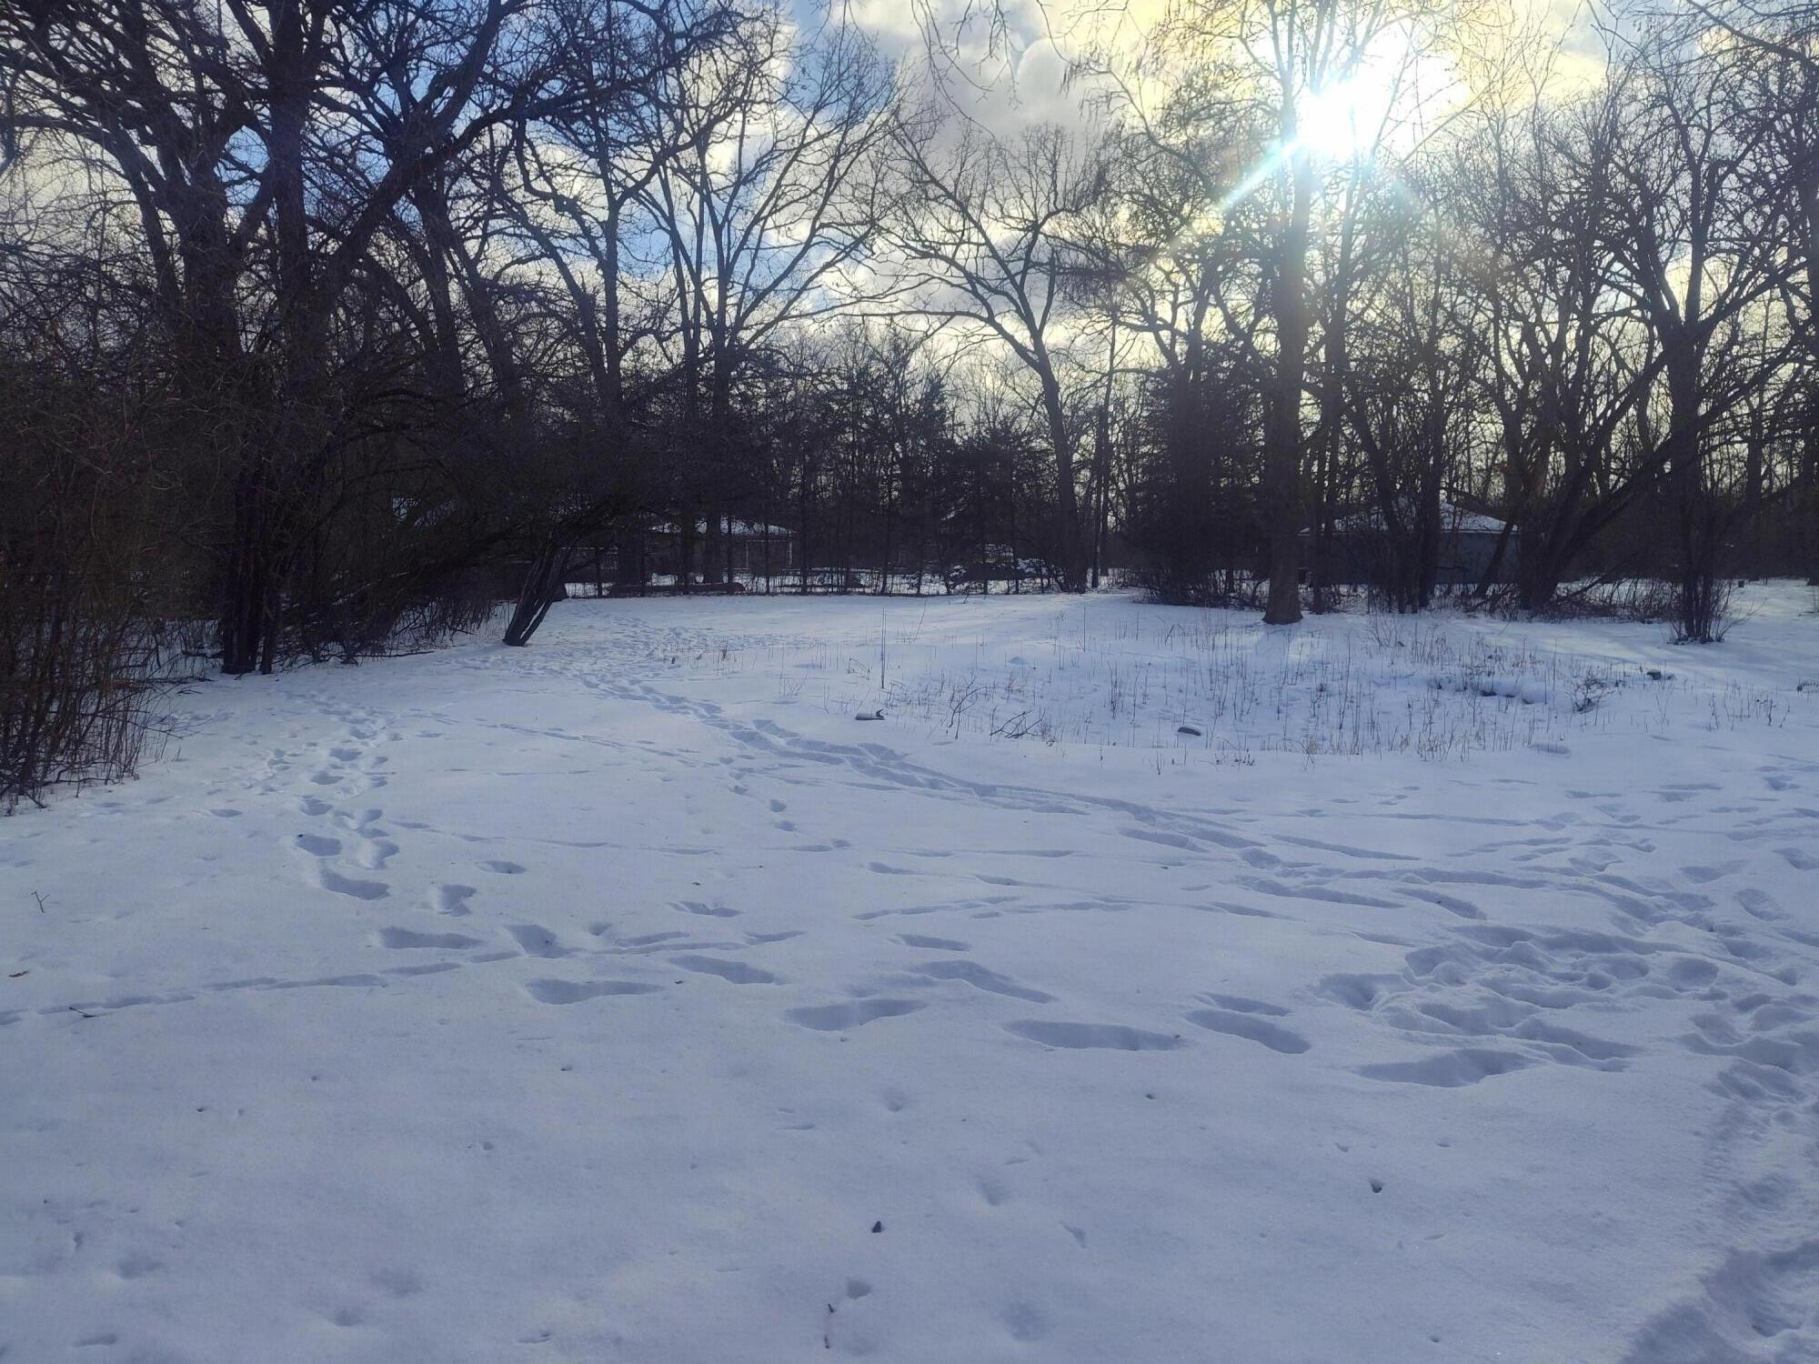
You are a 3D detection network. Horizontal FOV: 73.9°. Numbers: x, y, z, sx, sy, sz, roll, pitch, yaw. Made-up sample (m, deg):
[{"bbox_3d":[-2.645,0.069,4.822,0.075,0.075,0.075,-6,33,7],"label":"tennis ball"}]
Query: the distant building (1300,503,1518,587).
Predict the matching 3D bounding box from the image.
[{"bbox_3d":[23.716,-6.802,57.428,9.600,4.100,9.500,2,7,20],"label":"distant building"}]

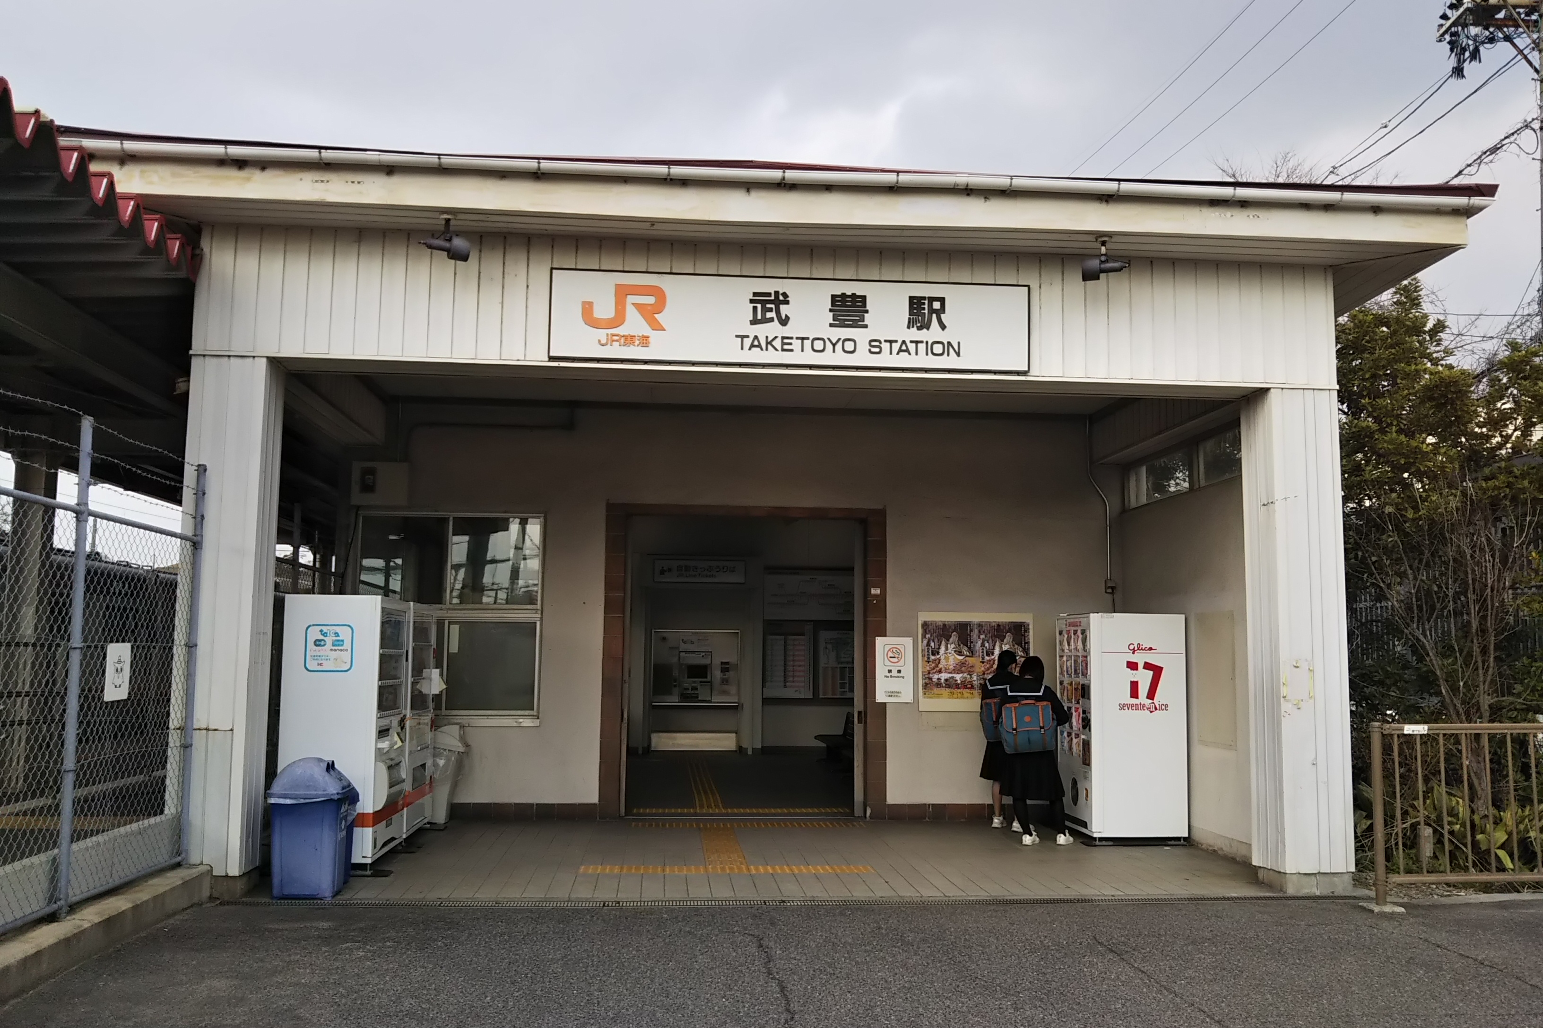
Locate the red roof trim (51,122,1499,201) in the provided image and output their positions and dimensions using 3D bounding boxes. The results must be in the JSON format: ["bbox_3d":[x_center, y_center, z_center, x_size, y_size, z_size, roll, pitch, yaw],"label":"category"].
[{"bbox_3d":[0.179,-2.142,8.293,8.980,0.150,0.220,1,-6,-5],"label":"red roof trim"}]

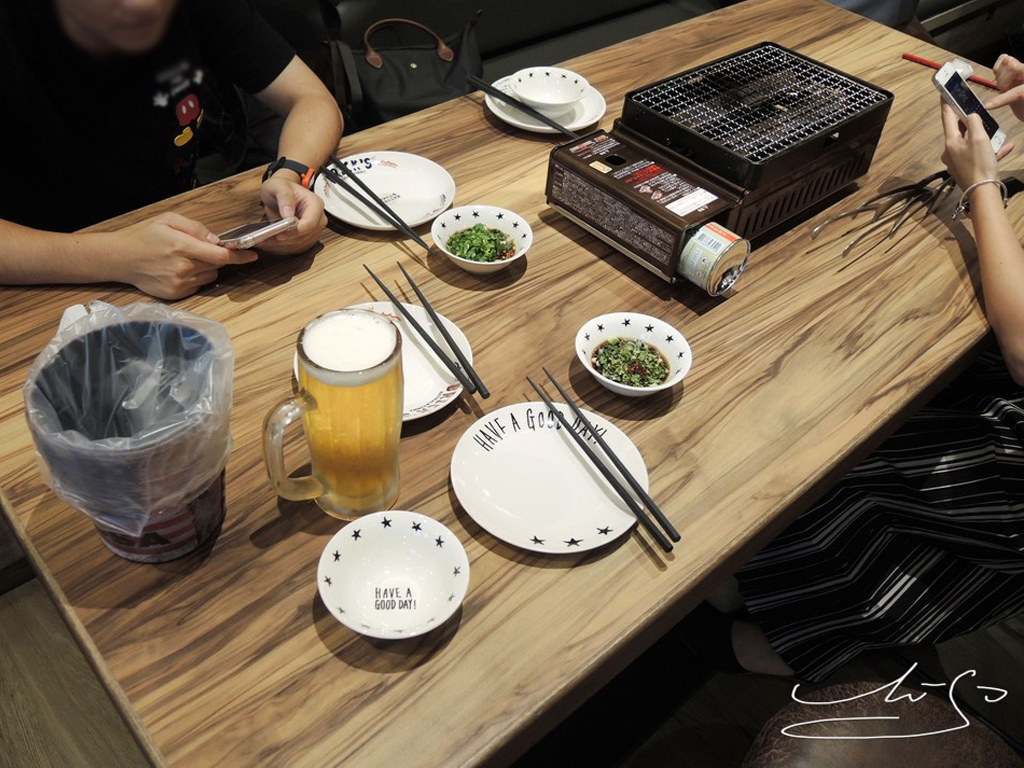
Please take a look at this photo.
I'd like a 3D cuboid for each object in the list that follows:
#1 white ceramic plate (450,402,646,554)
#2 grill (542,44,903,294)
[{"bbox_3d":[0.032,0.082,0.718,0.171,0.020,0.171,3,44,-3],"label":"white ceramic plate"},{"bbox_3d":[0.258,-0.290,1.040,0.398,0.138,0.208,-30,54,-31],"label":"grill"}]

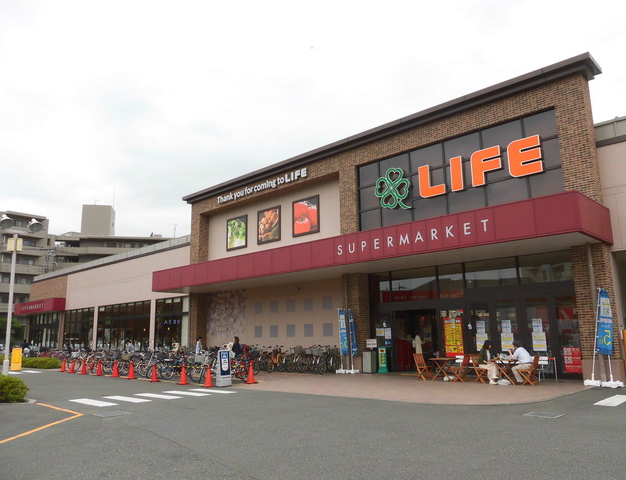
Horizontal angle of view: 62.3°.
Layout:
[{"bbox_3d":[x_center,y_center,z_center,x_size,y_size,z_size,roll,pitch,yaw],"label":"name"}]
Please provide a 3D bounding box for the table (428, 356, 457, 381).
[{"bbox_3d":[4.443,4.378,17.427,0.730,0.700,0.700,-11,-15,43],"label":"table"}]

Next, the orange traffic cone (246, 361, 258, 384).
[{"bbox_3d":[-2.079,4.496,17.526,0.380,0.700,0.380,-11,-15,43],"label":"orange traffic cone"}]

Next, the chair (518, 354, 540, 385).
[{"bbox_3d":[6.470,3.883,15.502,0.550,0.880,0.450,-10,-13,38],"label":"chair"}]

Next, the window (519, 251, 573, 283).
[{"bbox_3d":[8.089,0.945,17.972,1.813,1.011,0.100,-11,-14,43],"label":"window"}]

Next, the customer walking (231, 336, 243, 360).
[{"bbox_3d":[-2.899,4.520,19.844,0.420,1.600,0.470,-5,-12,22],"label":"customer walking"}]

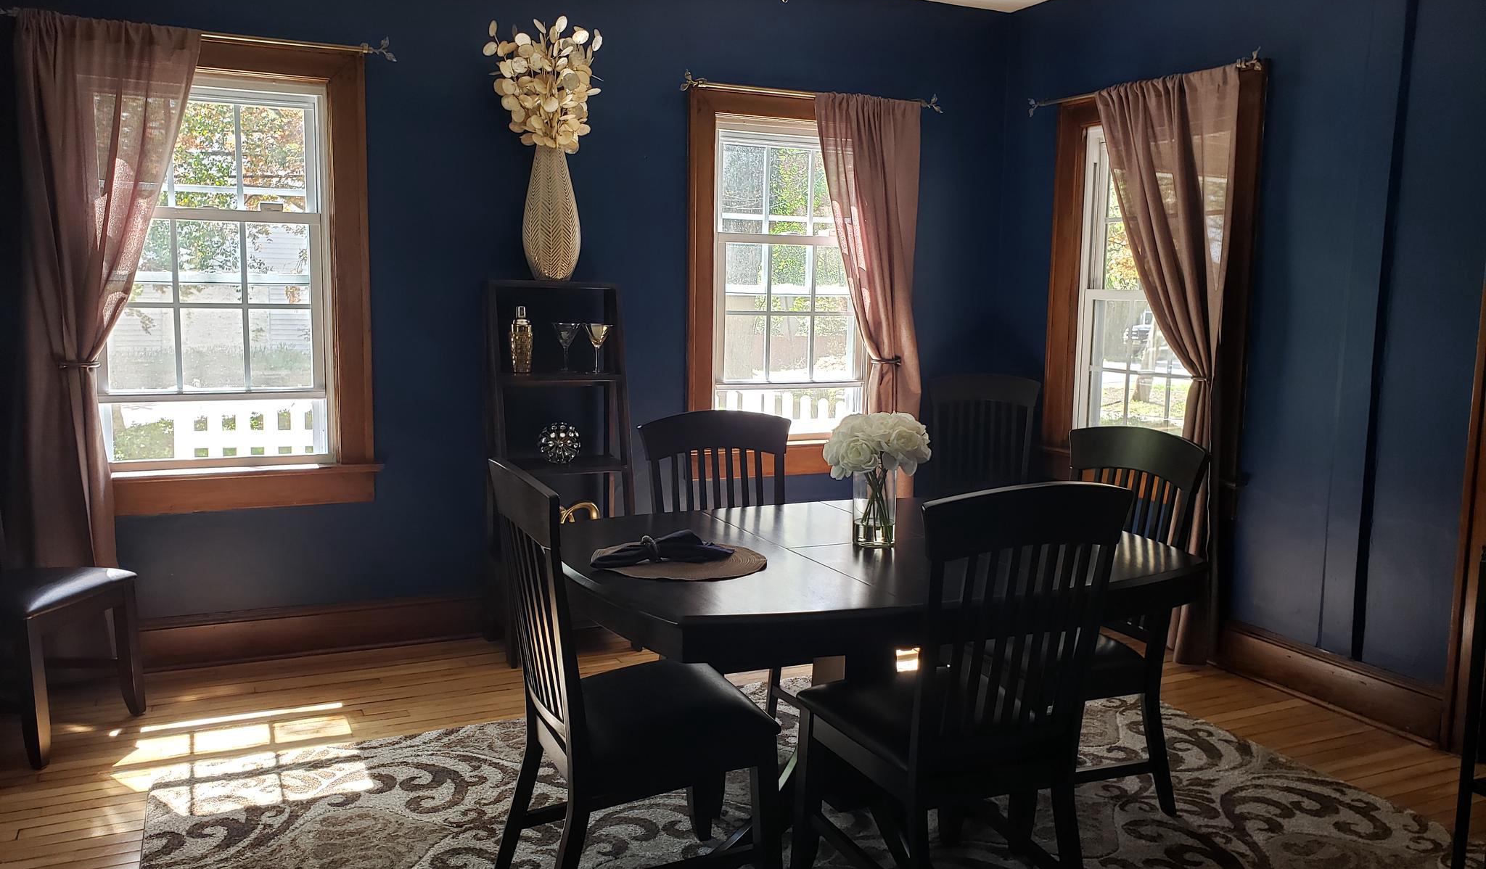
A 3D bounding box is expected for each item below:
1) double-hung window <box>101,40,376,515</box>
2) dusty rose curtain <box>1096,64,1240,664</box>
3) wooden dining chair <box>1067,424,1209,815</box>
[{"bbox_3d":[-1.853,-0.546,3.939,1.074,1.646,0.095,-3,8,-26],"label":"double-hung window"},{"bbox_3d":[1.565,-0.247,4.320,0.122,2.176,0.734,-3,8,-26],"label":"dusty rose curtain"},{"bbox_3d":[0.833,0.500,2.969,0.564,1.002,0.506,-3,8,-24],"label":"wooden dining chair"}]

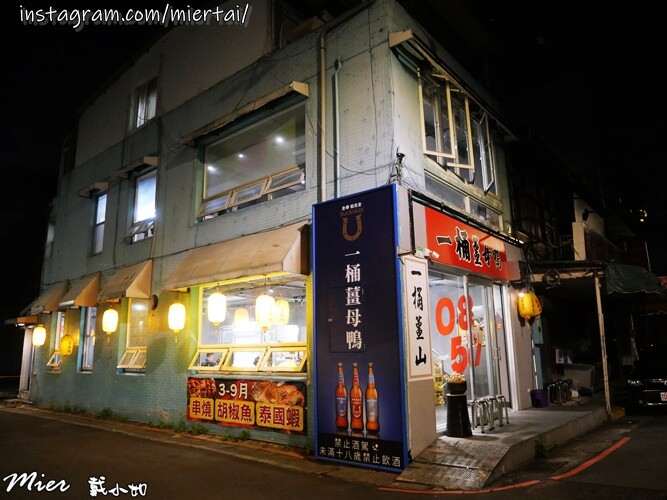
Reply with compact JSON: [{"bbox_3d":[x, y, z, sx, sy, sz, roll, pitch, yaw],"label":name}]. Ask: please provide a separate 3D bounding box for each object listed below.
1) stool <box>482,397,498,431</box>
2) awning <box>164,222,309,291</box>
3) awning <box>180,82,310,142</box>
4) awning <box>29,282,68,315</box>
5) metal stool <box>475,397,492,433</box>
[{"bbox_3d":[2.431,2.537,7.220,0.291,0.446,0.291,-11,-15,38],"label":"stool"},{"bbox_3d":[-1.932,0.147,8.646,3.469,1.023,0.627,-11,-15,38],"label":"awning"},{"bbox_3d":[-1.901,-2.673,9.286,3.407,0.282,0.452,-11,-15,38],"label":"awning"},{"bbox_3d":[-8.488,1.416,13.755,1.221,0.973,0.577,-11,-15,38],"label":"awning"},{"bbox_3d":[2.216,2.483,6.939,0.291,0.446,0.291,-11,-15,38],"label":"metal stool"}]

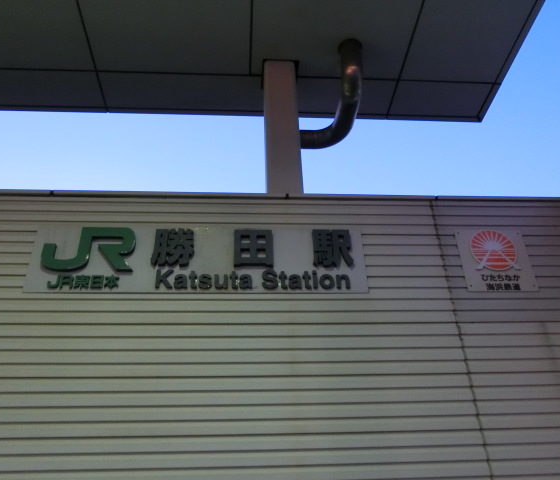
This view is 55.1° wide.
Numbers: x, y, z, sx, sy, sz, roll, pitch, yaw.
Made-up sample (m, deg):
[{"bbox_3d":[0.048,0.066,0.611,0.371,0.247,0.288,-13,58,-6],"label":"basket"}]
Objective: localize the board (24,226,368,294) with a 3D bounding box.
[{"bbox_3d":[-0.633,0.135,4.336,2.703,0.614,0.080,0,-32,-4],"label":"board"}]

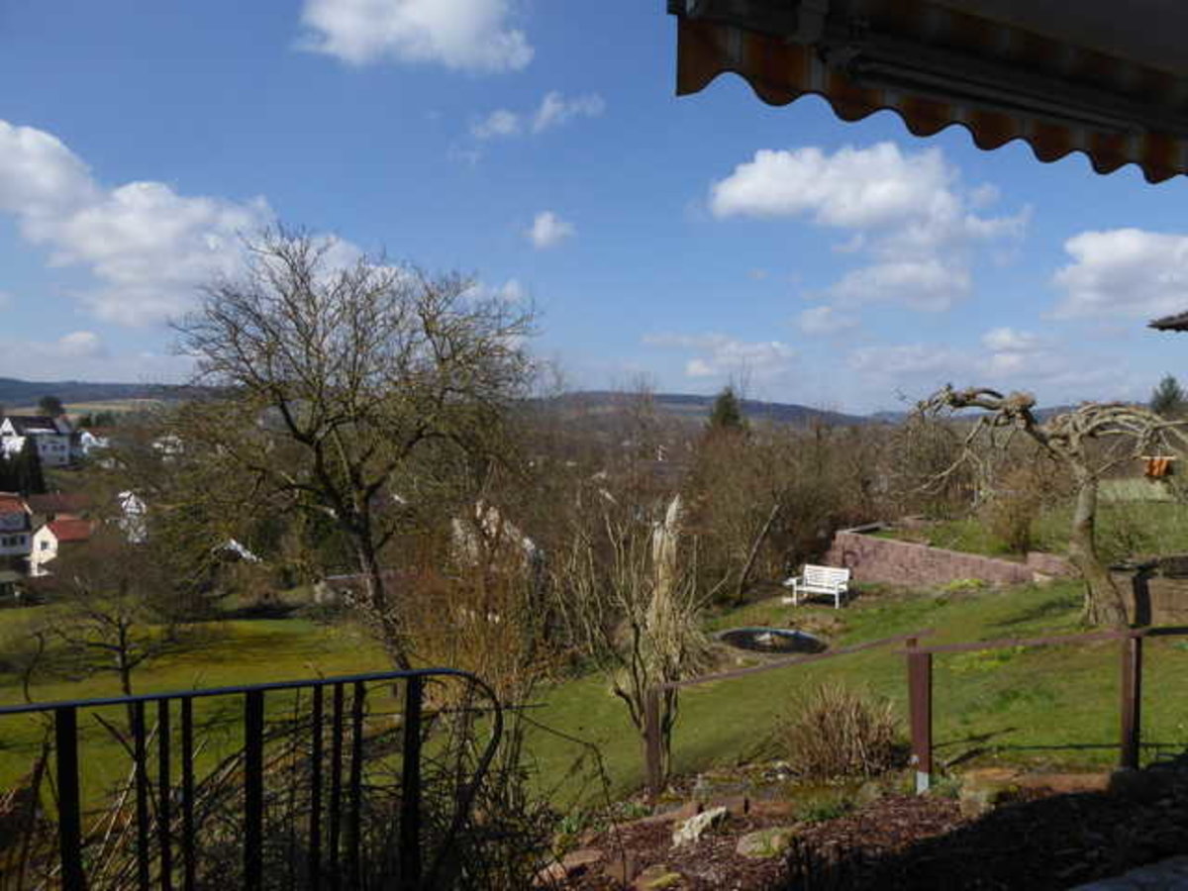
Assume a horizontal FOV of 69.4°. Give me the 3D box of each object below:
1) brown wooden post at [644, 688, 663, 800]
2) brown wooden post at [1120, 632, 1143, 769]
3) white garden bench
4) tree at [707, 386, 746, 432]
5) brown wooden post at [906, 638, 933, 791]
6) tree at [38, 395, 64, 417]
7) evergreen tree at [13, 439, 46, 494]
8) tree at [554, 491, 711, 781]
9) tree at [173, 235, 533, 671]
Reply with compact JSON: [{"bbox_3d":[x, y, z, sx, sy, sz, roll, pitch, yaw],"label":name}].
[{"bbox_3d":[0.482,2.400,6.900,0.100,0.900,0.100,1,2,25],"label":"brown wooden post"},{"bbox_3d":[3.505,1.664,5.600,0.090,0.890,0.090,1,2,25],"label":"brown wooden post"},{"bbox_3d":[5.374,3.391,20.700,1.150,0.890,0.600,1,2,40],"label":"white garden bench"},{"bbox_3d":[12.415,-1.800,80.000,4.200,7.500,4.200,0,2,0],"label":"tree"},{"bbox_3d":[1.898,1.572,5.000,0.110,0.900,0.100,0,2,15],"label":"brown wooden post"},{"bbox_3d":[-113.915,-6.750,180.000,5.400,7.800,5.400,0,2,0],"label":"tree"},{"bbox_3d":[-78.989,3.115,120.000,4.600,8.600,4.600,0,2,0],"label":"evergreen tree"},{"bbox_3d":[0.350,1.666,7.500,1.400,2.500,1.300,0,2,0],"label":"tree"},{"bbox_3d":[-4.197,0.216,15.000,6.200,8.100,5.800,0,2,0],"label":"tree"}]

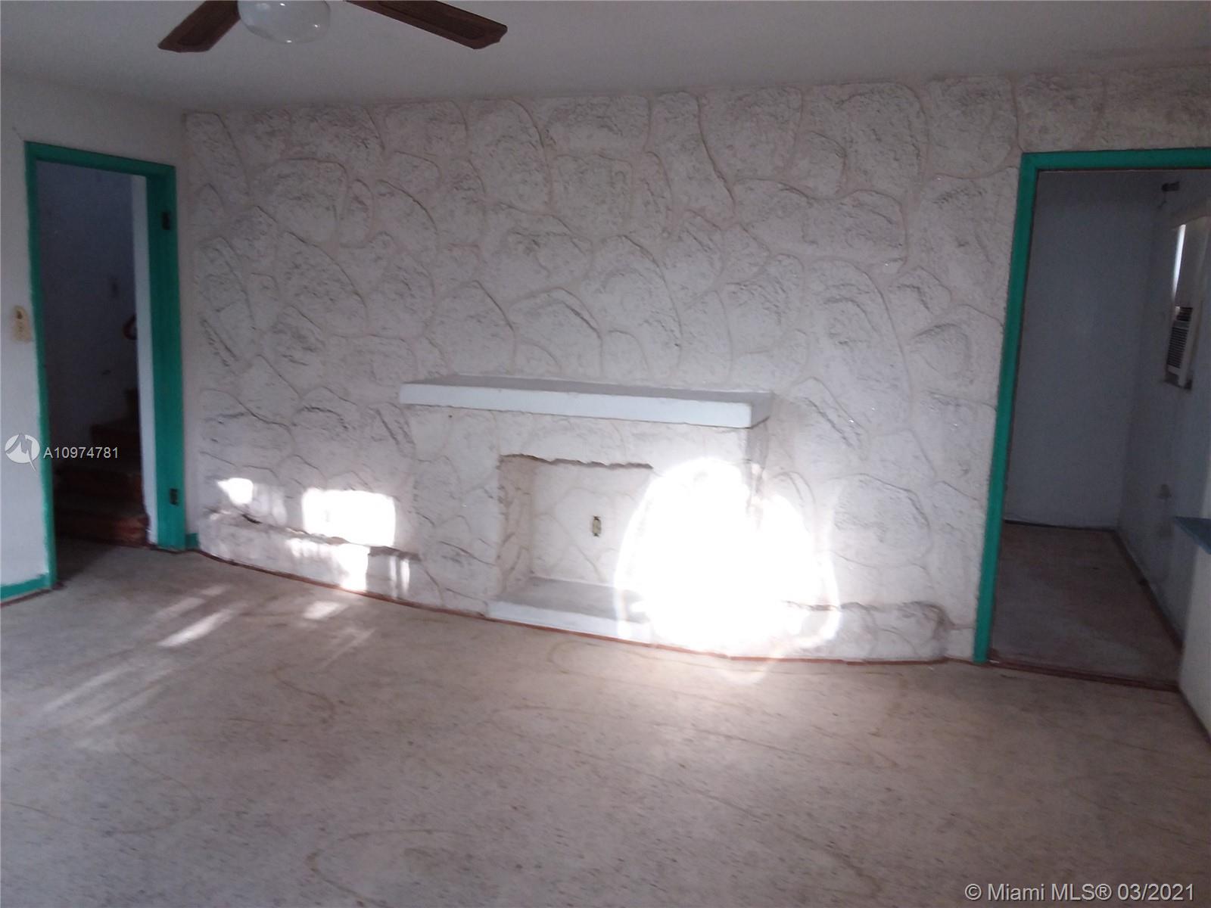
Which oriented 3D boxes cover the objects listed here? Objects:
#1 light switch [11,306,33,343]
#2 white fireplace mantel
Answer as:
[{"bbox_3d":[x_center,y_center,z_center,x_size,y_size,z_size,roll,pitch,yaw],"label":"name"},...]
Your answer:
[{"bbox_3d":[-2.692,-0.596,4.360,0.020,0.150,0.085,5,9,20],"label":"light switch"},{"bbox_3d":[-0.094,-0.248,4.238,1.590,0.099,0.471,5,9,18],"label":"white fireplace mantel"}]

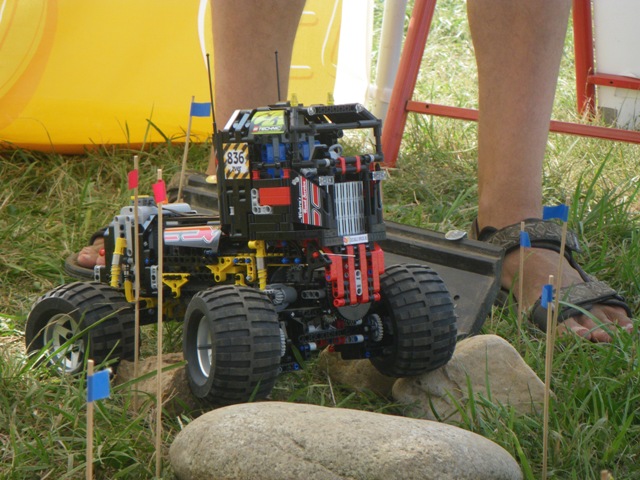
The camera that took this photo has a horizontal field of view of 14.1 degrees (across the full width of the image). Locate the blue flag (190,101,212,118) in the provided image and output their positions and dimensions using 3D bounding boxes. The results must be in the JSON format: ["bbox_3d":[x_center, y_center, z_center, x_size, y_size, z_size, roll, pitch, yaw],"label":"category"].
[{"bbox_3d":[-0.130,-0.142,2.820,0.021,0.015,0.004,6,8,0],"label":"blue flag"}]

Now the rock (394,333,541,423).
[{"bbox_3d":[0.139,0.130,2.430,0.136,0.072,0.105,-1,9,-6],"label":"rock"}]

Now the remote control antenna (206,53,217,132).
[{"bbox_3d":[-0.102,-0.139,2.430,0.005,0.076,0.005,-5,3,0],"label":"remote control antenna"}]

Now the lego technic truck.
[{"bbox_3d":[-0.073,0.004,2.446,0.333,0.259,0.250,0,5,45],"label":"lego technic truck"}]

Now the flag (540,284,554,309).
[{"bbox_3d":[0.186,0.046,2.120,0.004,0.016,0.019,8,10,36],"label":"flag"}]

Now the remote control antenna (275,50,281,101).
[{"bbox_3d":[-0.038,-0.146,2.490,0.005,0.075,0.005,-1,5,45],"label":"remote control antenna"}]

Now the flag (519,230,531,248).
[{"bbox_3d":[0.206,-0.001,2.600,0.004,0.015,0.017,-4,11,-41],"label":"flag"}]

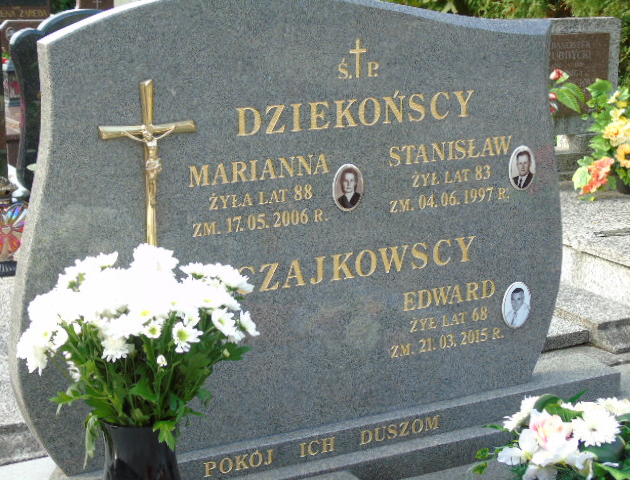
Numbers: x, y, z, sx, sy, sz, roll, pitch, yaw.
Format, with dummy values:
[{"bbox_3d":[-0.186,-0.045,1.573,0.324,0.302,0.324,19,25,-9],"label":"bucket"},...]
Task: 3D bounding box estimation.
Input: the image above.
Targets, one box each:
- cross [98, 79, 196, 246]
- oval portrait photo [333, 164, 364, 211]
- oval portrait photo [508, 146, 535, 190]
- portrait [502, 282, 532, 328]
[{"bbox_3d":[-0.329,-0.112,2.621,0.201,0.410,0.036,-7,15,-27],"label":"cross"},{"bbox_3d":[0.075,-0.113,2.858,0.075,0.104,0.010,-7,15,-27],"label":"oval portrait photo"},{"bbox_3d":[0.488,-0.168,3.073,0.075,0.105,0.010,-7,15,-27],"label":"oval portrait photo"},{"bbox_3d":[0.487,0.157,3.150,0.085,0.115,0.010,-7,15,-27],"label":"portrait"}]

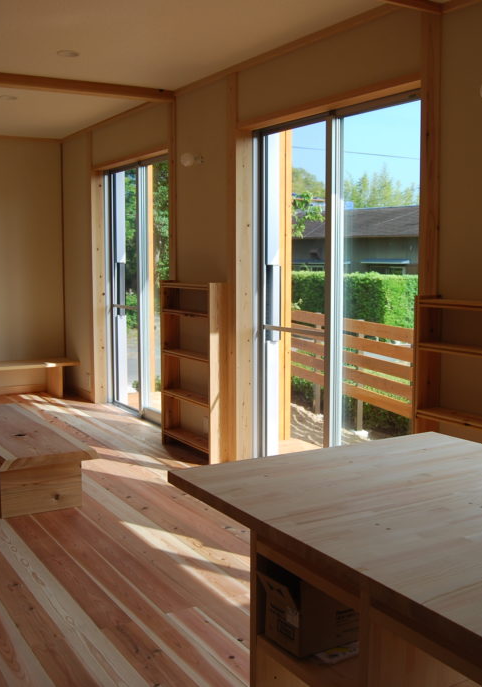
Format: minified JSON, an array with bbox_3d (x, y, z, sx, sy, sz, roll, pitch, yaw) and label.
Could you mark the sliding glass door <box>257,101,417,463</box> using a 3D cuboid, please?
[{"bbox_3d":[0.525,-0.208,4.448,0.100,2.170,1.640,-4,7,-29],"label":"sliding glass door"}]

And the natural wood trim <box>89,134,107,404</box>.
[{"bbox_3d":[-1.416,-0.727,7.568,0.121,2.636,0.121,-4,7,-31],"label":"natural wood trim"}]

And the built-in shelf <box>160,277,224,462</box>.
[{"bbox_3d":[-0.344,0.186,5.547,0.150,1.220,0.790,-4,7,-29],"label":"built-in shelf"}]

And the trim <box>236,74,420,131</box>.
[{"bbox_3d":[0.461,-1.338,4.335,0.111,0.045,1.697,-4,7,-31],"label":"trim"}]

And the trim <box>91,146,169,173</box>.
[{"bbox_3d":[-0.953,-1.600,6.680,0.101,0.051,1.697,-4,7,-31],"label":"trim"}]

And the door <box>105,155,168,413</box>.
[{"bbox_3d":[-0.883,-0.464,6.860,0.101,2.252,1.677,-4,7,-31],"label":"door"}]

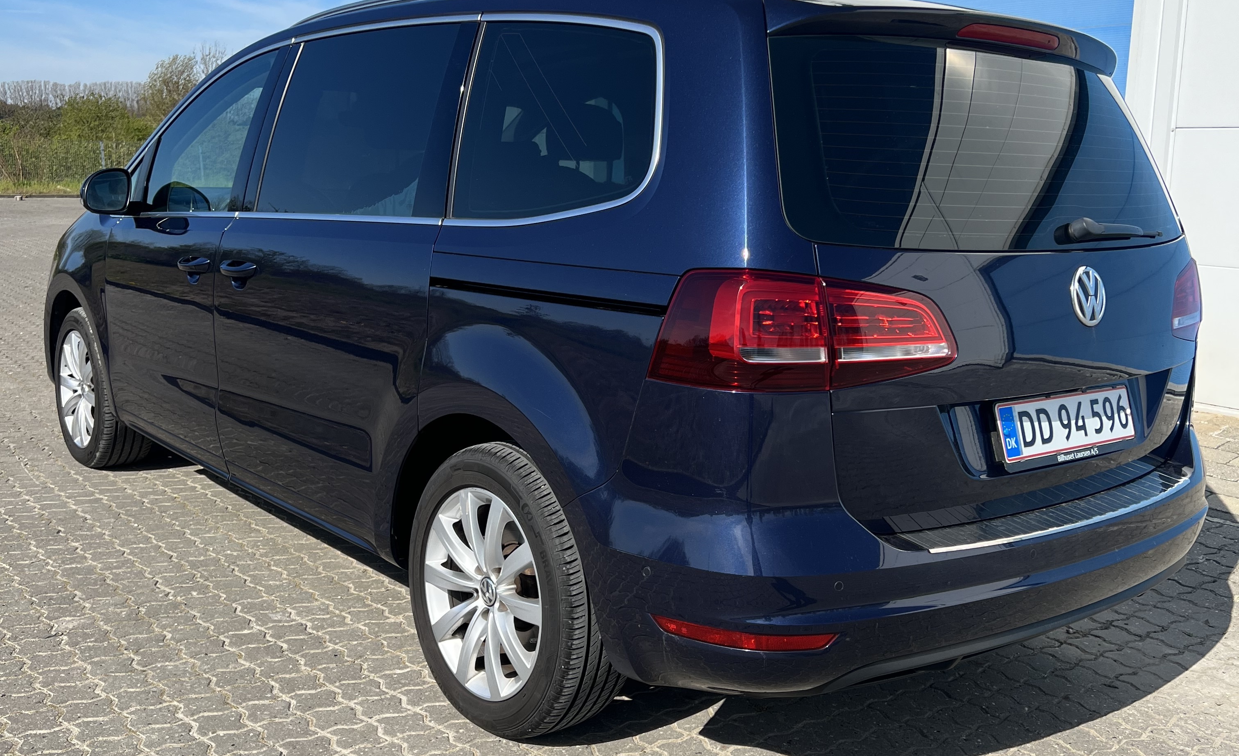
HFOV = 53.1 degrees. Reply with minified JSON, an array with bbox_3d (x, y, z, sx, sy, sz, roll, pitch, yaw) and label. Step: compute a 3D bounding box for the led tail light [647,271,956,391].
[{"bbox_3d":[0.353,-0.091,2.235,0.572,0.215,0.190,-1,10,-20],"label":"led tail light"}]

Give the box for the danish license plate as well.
[{"bbox_3d":[0.947,0.094,2.607,0.504,0.120,0.015,-6,-4,-40],"label":"danish license plate"}]

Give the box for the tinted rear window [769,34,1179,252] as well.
[{"bbox_3d":[0.816,-0.478,2.695,1.420,0.450,0.080,-6,-12,-40],"label":"tinted rear window"}]

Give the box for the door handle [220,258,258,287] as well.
[{"bbox_3d":[-1.082,-0.305,3.524,0.060,0.055,0.195,-6,12,-40],"label":"door handle"}]

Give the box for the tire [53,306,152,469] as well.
[{"bbox_3d":[-2.103,0.042,5.026,0.225,0.650,0.650,-6,12,-40],"label":"tire"}]

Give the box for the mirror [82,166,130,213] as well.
[{"bbox_3d":[-1.702,-0.619,4.110,0.120,0.150,0.170,10,12,39],"label":"mirror"}]

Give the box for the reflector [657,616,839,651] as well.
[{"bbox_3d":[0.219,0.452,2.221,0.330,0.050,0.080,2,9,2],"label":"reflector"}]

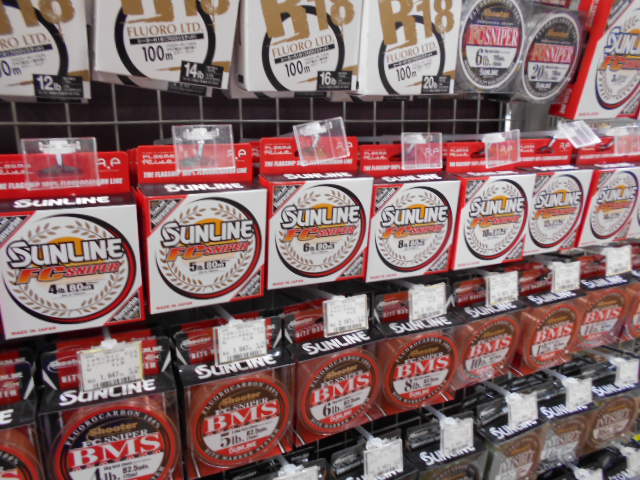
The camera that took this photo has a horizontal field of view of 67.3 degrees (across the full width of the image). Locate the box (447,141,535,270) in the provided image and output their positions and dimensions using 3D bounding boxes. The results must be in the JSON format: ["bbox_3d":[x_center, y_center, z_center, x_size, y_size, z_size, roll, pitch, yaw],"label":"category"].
[{"bbox_3d":[0.179,-0.039,0.516,0.095,0.127,0.033,-6,21,-23],"label":"box"}]

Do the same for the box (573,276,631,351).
[{"bbox_3d":[0.351,0.089,0.625,0.091,0.099,0.036,-6,20,-25],"label":"box"}]

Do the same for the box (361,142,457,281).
[{"bbox_3d":[0.087,-0.028,0.478,0.095,0.127,0.033,-5,21,-19],"label":"box"}]

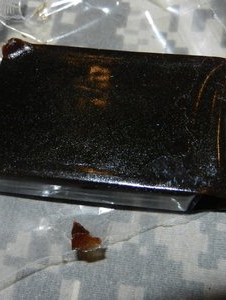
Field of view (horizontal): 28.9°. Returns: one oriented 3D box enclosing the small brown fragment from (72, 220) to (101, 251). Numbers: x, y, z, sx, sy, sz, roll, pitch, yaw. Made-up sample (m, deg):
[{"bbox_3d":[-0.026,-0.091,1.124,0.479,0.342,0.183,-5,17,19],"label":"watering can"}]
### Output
[{"bbox_3d":[-0.007,0.022,0.115,0.007,0.003,0.007,0,71,2],"label":"small brown fragment"}]

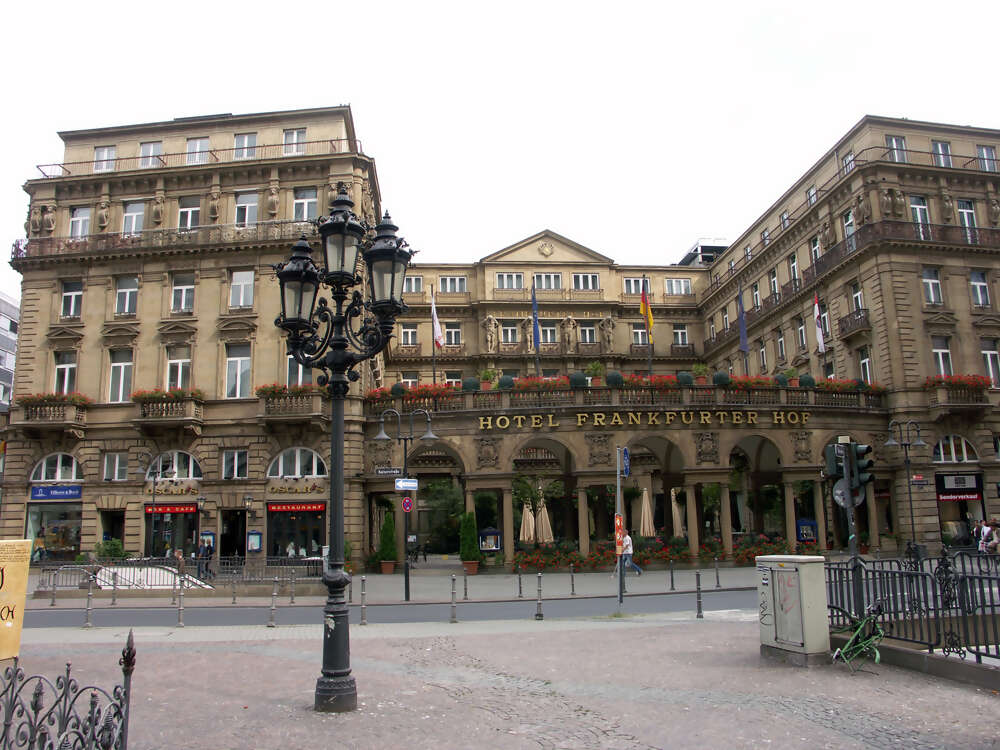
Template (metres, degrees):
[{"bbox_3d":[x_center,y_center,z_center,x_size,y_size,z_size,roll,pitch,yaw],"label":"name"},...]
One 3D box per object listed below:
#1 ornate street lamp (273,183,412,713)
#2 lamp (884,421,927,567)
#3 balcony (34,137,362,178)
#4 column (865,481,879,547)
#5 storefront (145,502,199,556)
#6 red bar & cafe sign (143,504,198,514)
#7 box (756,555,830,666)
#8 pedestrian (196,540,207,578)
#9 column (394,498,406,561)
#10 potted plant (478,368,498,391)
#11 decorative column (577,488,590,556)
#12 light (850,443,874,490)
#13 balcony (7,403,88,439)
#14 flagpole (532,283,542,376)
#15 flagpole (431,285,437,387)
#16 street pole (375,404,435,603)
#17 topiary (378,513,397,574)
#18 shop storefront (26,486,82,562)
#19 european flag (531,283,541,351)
[{"bbox_3d":[-1.820,0.633,9.177,1.850,5.995,0.580,-9,-13,33],"label":"ornate street lamp"},{"bbox_3d":[14.609,4.250,28.834,1.780,5.279,0.520,2,-11,-16],"label":"lamp"},{"bbox_3d":[-14.920,-10.366,40.405,16.712,0.950,1.200,-3,-11,6],"label":"balcony"},{"bbox_3d":[16.483,6.238,35.902,0.420,2.900,0.420,0,-10,-6],"label":"column"},{"bbox_3d":[-15.353,7.245,37.690,2.500,2.500,0.400,-3,-11,6],"label":"storefront"},{"bbox_3d":[-15.387,6.281,37.773,2.450,0.330,0.120,-3,-11,6],"label":"red bar & cafe sign"},{"bbox_3d":[3.582,2.867,9.932,0.360,1.240,0.860,2,-11,-19],"label":"box"},{"bbox_3d":[-12.464,7.682,33.816,0.450,1.670,0.480,-1,-10,-2],"label":"pedestrian"},{"bbox_3d":[-4.270,6.605,34.712,0.480,3.080,0.480,-2,-10,0],"label":"column"},{"bbox_3d":[-0.513,0.200,36.099,0.850,0.998,0.850,-1,-11,-2],"label":"potted plant"},{"bbox_3d":[3.466,6.205,33.734,0.480,3.080,0.480,-2,-10,0],"label":"decorative column"},{"bbox_3d":[7.188,1.804,16.039,0.420,0.930,0.300,-10,-13,37],"label":"light"},{"bbox_3d":[-20.326,2.103,36.391,2.950,1.550,0.900,-2,-10,6],"label":"balcony"},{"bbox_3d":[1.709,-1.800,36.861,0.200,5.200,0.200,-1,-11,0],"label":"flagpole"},{"bbox_3d":[-2.908,-1.416,35.379,0.110,5.289,0.110,-5,-11,11],"label":"flagpole"},{"bbox_3d":[-2.694,3.690,23.328,1.800,5.400,0.550,-2,-10,4],"label":"street pole"},{"bbox_3d":[-4.951,7.416,35.600,0.750,2.650,0.750,-1,-11,0],"label":"topiary"},{"bbox_3d":[-20.786,6.950,37.883,2.916,3.559,0.400,-3,-11,6],"label":"shop storefront"},{"bbox_3d":[1.614,-2.651,36.573,0.380,3.050,0.280,-1,-10,0],"label":"european flag"}]

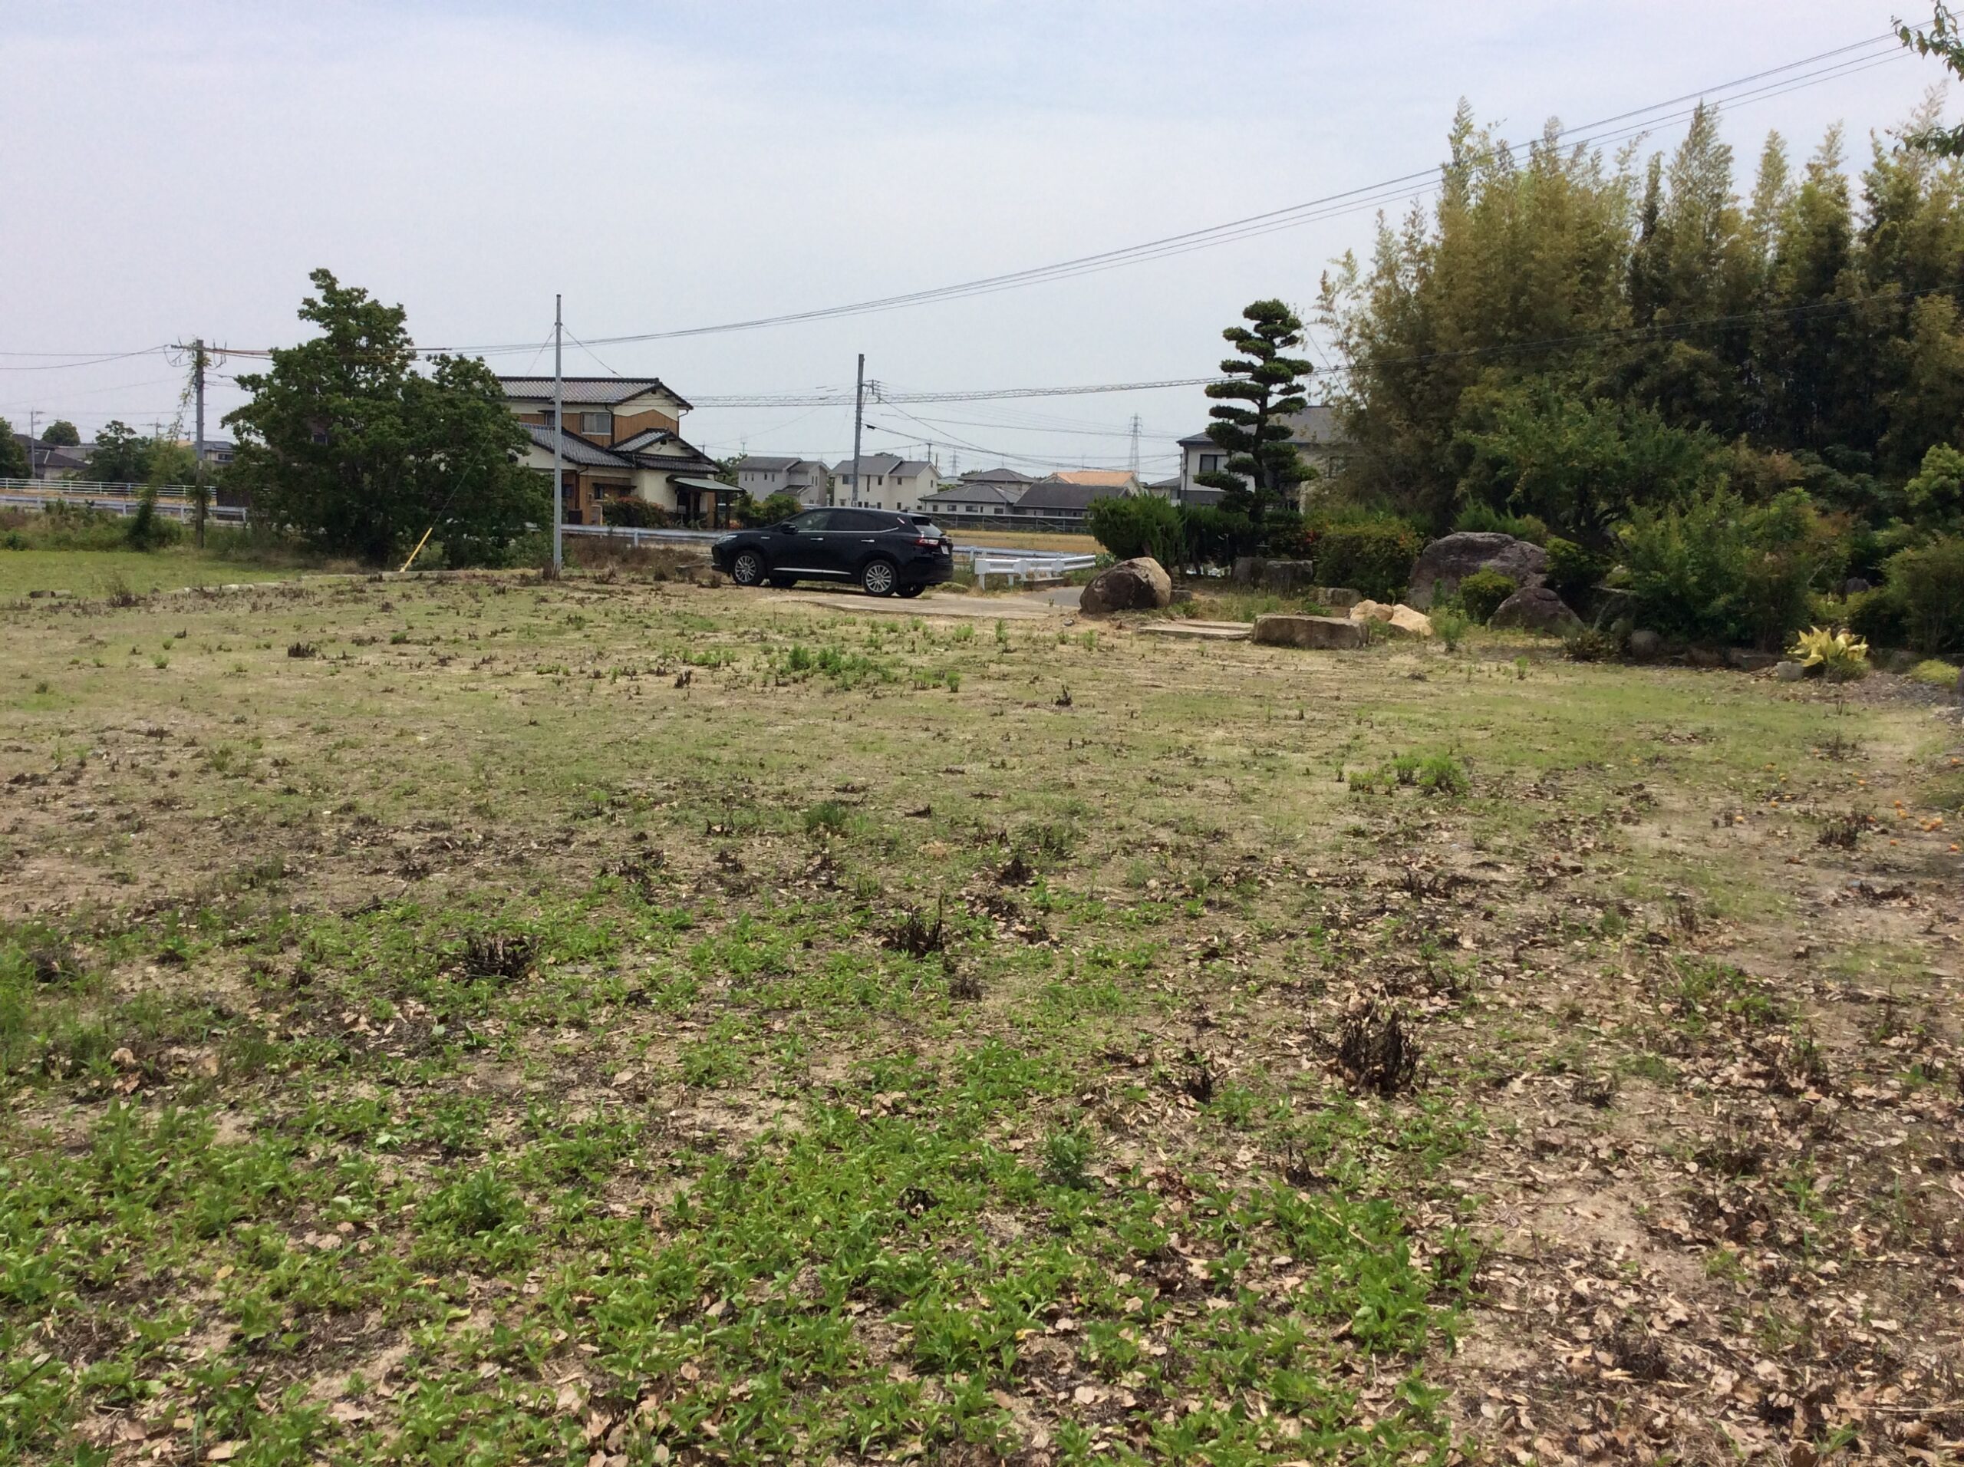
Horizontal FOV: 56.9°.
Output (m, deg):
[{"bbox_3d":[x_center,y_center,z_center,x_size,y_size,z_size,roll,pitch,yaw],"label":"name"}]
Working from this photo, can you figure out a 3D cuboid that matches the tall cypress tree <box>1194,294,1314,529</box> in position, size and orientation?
[{"bbox_3d":[6.160,-6.662,41.000,2.650,6.350,2.400,3,7,8],"label":"tall cypress tree"}]

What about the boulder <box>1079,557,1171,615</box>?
[{"bbox_3d":[2.422,-2.499,30.600,1.500,0.980,1.150,3,7,11],"label":"boulder"}]

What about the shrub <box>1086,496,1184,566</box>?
[{"bbox_3d":[3.327,-4.279,39.500,2.050,1.839,1.800,3,7,5],"label":"shrub"}]

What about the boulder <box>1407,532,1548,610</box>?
[{"bbox_3d":[9.255,-3.032,33.800,2.650,1.459,1.800,4,7,15],"label":"boulder"}]

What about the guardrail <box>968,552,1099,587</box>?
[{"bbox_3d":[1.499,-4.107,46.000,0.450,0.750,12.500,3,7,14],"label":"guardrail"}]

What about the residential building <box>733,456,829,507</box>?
[{"bbox_3d":[-23.209,-28.406,210.106,9.500,7.313,7.200,3,7,14],"label":"residential building"}]

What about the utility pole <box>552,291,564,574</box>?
[{"bbox_3d":[-9.068,-6.428,38.800,0.150,6.026,0.150,2,7,0],"label":"utility pole"}]

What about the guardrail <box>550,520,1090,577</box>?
[{"bbox_3d":[-4.971,-5.233,51.747,18.000,0.850,0.350,5,8,28],"label":"guardrail"}]

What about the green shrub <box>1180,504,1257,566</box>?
[{"bbox_3d":[5.522,-4.586,42.500,1.800,1.600,1.600,2,7,0],"label":"green shrub"}]

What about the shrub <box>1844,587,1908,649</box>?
[{"bbox_3d":[11.731,-1.520,23.791,0.760,0.795,0.720,5,8,26],"label":"shrub"}]

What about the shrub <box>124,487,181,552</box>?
[{"bbox_3d":[-27.309,-7.085,59.581,1.650,2.084,1.600,-2,8,-24],"label":"shrub"}]

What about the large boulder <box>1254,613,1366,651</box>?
[{"bbox_3d":[4.194,-1.301,23.214,1.380,0.380,0.600,4,7,20],"label":"large boulder"}]

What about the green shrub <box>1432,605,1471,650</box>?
[{"bbox_3d":[6.527,-1.472,25.200,0.530,0.618,0.480,4,7,14],"label":"green shrub"}]

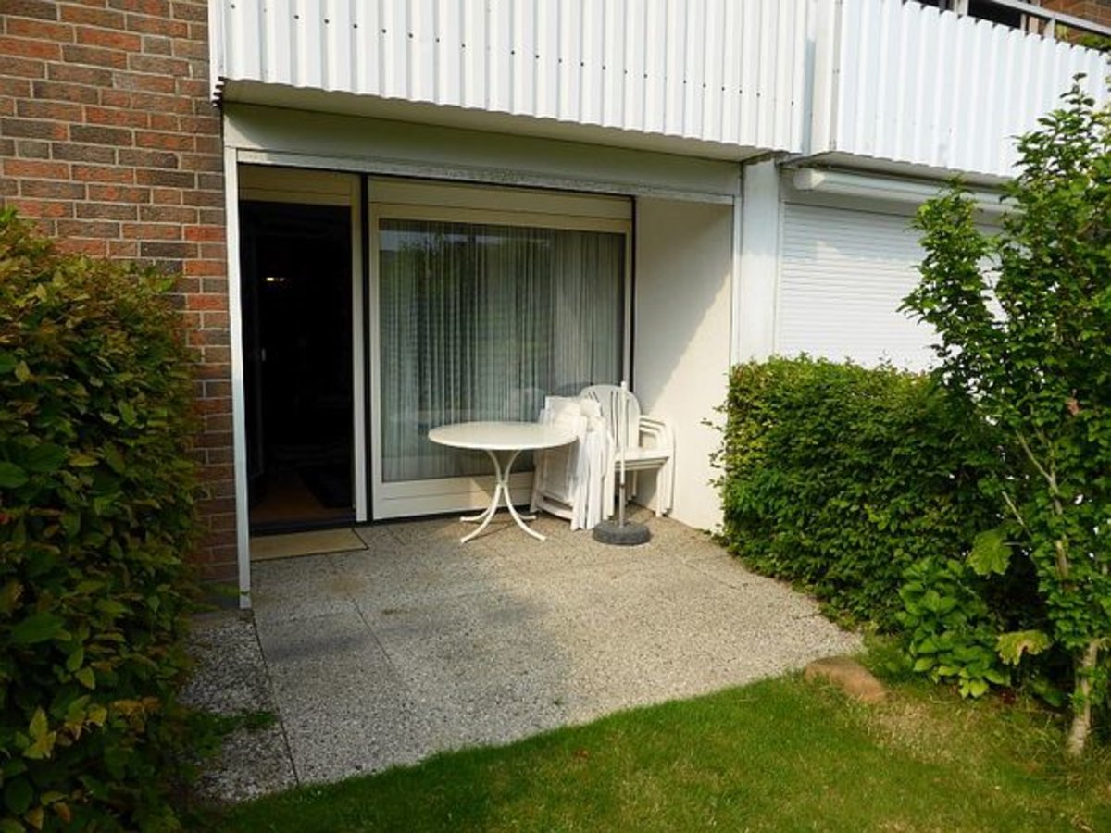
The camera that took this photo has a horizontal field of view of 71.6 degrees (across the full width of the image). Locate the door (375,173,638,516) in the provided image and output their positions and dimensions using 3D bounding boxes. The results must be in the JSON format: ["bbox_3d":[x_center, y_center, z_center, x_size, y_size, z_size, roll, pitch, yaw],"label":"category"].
[{"bbox_3d":[-0.325,-0.491,5.776,2.089,2.383,0.100,-3,7,-25],"label":"door"}]

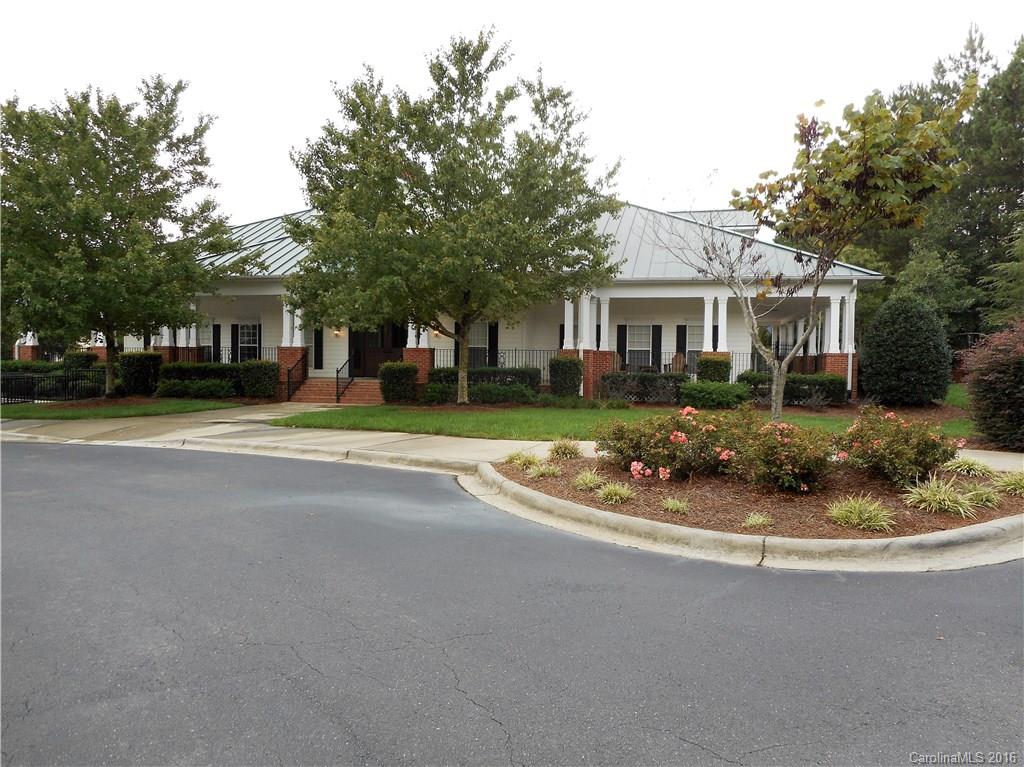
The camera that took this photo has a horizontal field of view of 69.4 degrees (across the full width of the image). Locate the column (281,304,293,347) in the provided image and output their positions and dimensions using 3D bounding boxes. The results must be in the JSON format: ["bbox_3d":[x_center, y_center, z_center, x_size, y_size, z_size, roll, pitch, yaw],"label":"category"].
[{"bbox_3d":[-8.026,-2.245,26.462,0.313,1.848,0.313,1,2,11],"label":"column"}]

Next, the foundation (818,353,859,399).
[{"bbox_3d":[10.907,-0.234,24.670,1.000,1.520,0.970,1,2,13],"label":"foundation"}]

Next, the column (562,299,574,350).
[{"bbox_3d":[1.839,-1.997,23.972,0.320,1.780,0.320,1,1,12],"label":"column"}]

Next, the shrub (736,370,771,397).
[{"bbox_3d":[7.824,0.049,23.900,1.000,0.920,0.920,1,2,13],"label":"shrub"}]

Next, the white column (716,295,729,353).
[{"bbox_3d":[7.182,-2.006,25.220,0.340,1.860,0.340,1,2,13],"label":"white column"}]

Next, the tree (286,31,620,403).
[{"bbox_3d":[-1.636,-4.990,22.108,9.900,11.170,9.400,1,1,12],"label":"tree"}]

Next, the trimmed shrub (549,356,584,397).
[{"bbox_3d":[1.725,-0.206,23.400,1.000,1.250,0.970,1,2,13],"label":"trimmed shrub"}]

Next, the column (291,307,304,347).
[{"bbox_3d":[-7.504,-2.164,25.958,0.320,1.780,0.320,1,1,12],"label":"column"}]

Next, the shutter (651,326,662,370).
[{"bbox_3d":[5.513,-1.335,28.200,0.365,1.790,0.050,1,2,13],"label":"shutter"}]

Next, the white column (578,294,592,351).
[{"bbox_3d":[2.413,-2.044,24.370,0.340,1.860,0.340,1,2,13],"label":"white column"}]

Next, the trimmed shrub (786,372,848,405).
[{"bbox_3d":[9.541,0.139,23.432,1.818,0.899,1.060,1,2,11],"label":"trimmed shrub"}]

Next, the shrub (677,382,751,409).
[{"bbox_3d":[6.112,0.322,22.422,2.040,0.808,1.262,1,2,11],"label":"shrub"}]

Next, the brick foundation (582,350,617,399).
[{"bbox_3d":[2.941,-0.293,24.900,1.080,1.580,1.050,1,2,13],"label":"brick foundation"}]

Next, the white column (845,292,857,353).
[{"bbox_3d":[11.199,-1.938,24.442,0.323,1.879,0.323,1,2,11],"label":"white column"}]

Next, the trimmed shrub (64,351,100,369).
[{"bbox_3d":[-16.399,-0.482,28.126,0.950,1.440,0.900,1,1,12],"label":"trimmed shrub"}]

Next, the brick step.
[{"bbox_3d":[-5.677,0.233,25.140,3.410,0.770,1.300,1,1,12],"label":"brick step"}]

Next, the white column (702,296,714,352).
[{"bbox_3d":[6.731,-2.021,25.320,0.340,1.860,0.340,1,2,13],"label":"white column"}]

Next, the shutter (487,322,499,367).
[{"bbox_3d":[-0.672,-1.333,27.299,0.360,1.820,0.050,1,1,12],"label":"shutter"}]

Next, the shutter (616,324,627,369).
[{"bbox_3d":[4.220,-1.314,28.411,0.384,1.858,0.051,1,2,11],"label":"shutter"}]

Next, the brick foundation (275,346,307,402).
[{"bbox_3d":[-7.821,-0.332,26.412,1.010,1.929,0.465,1,2,11],"label":"brick foundation"}]

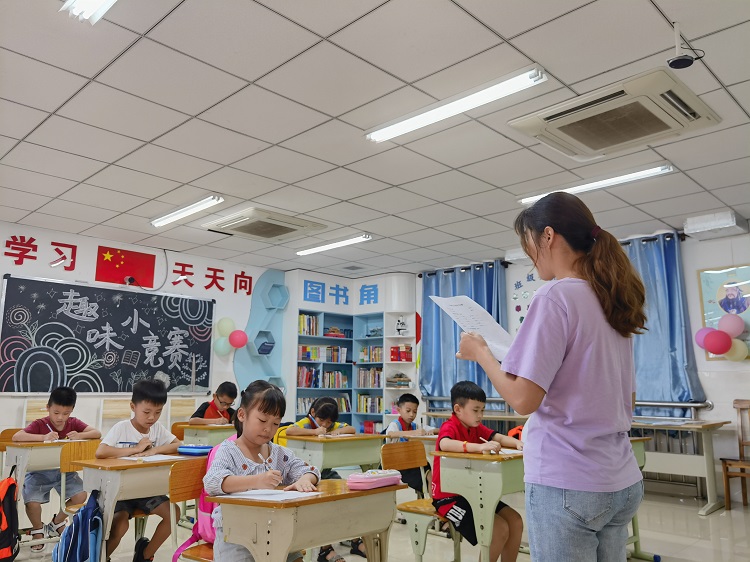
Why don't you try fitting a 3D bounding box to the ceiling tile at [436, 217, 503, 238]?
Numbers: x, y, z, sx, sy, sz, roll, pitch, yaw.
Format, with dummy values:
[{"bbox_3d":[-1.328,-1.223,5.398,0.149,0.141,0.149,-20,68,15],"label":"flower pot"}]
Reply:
[{"bbox_3d":[0.997,-0.564,6.069,0.600,0.015,0.600,-9,-13,44],"label":"ceiling tile"}]

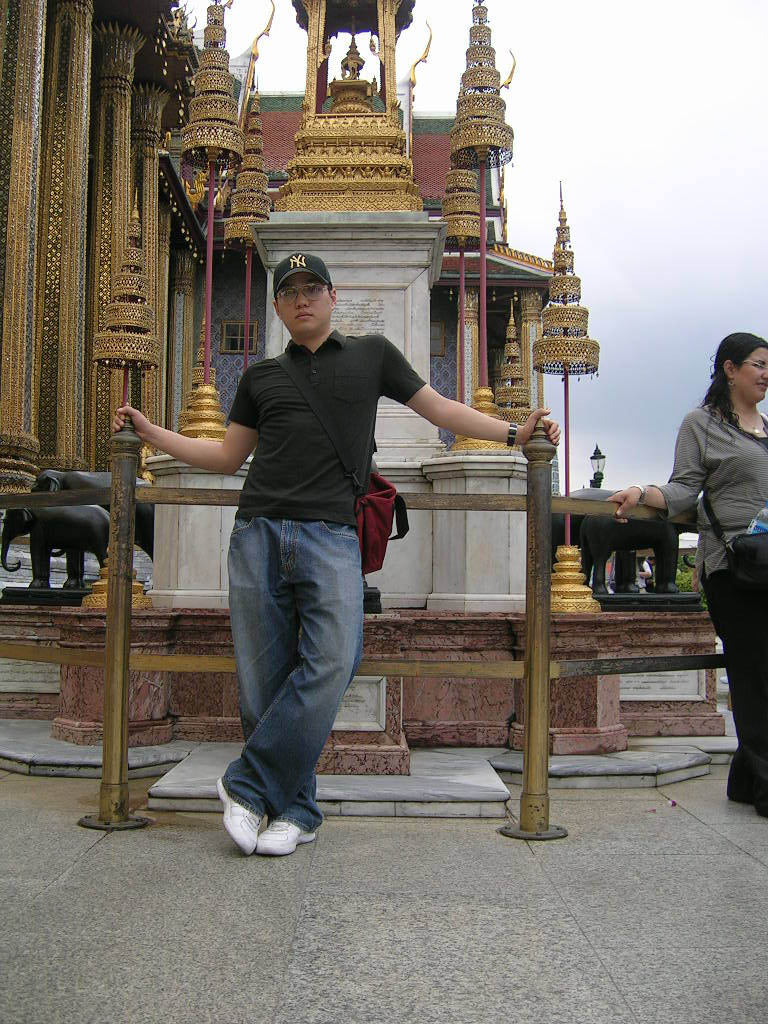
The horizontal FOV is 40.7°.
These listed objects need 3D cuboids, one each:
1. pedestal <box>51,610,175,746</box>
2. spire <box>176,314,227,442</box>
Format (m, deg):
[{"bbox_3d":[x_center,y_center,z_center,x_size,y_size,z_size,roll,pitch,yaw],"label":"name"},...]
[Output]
[{"bbox_3d":[-1.137,0.690,4.444,0.500,0.552,0.460,1,-4,0],"label":"pedestal"},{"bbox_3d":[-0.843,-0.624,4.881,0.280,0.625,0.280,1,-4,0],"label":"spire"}]

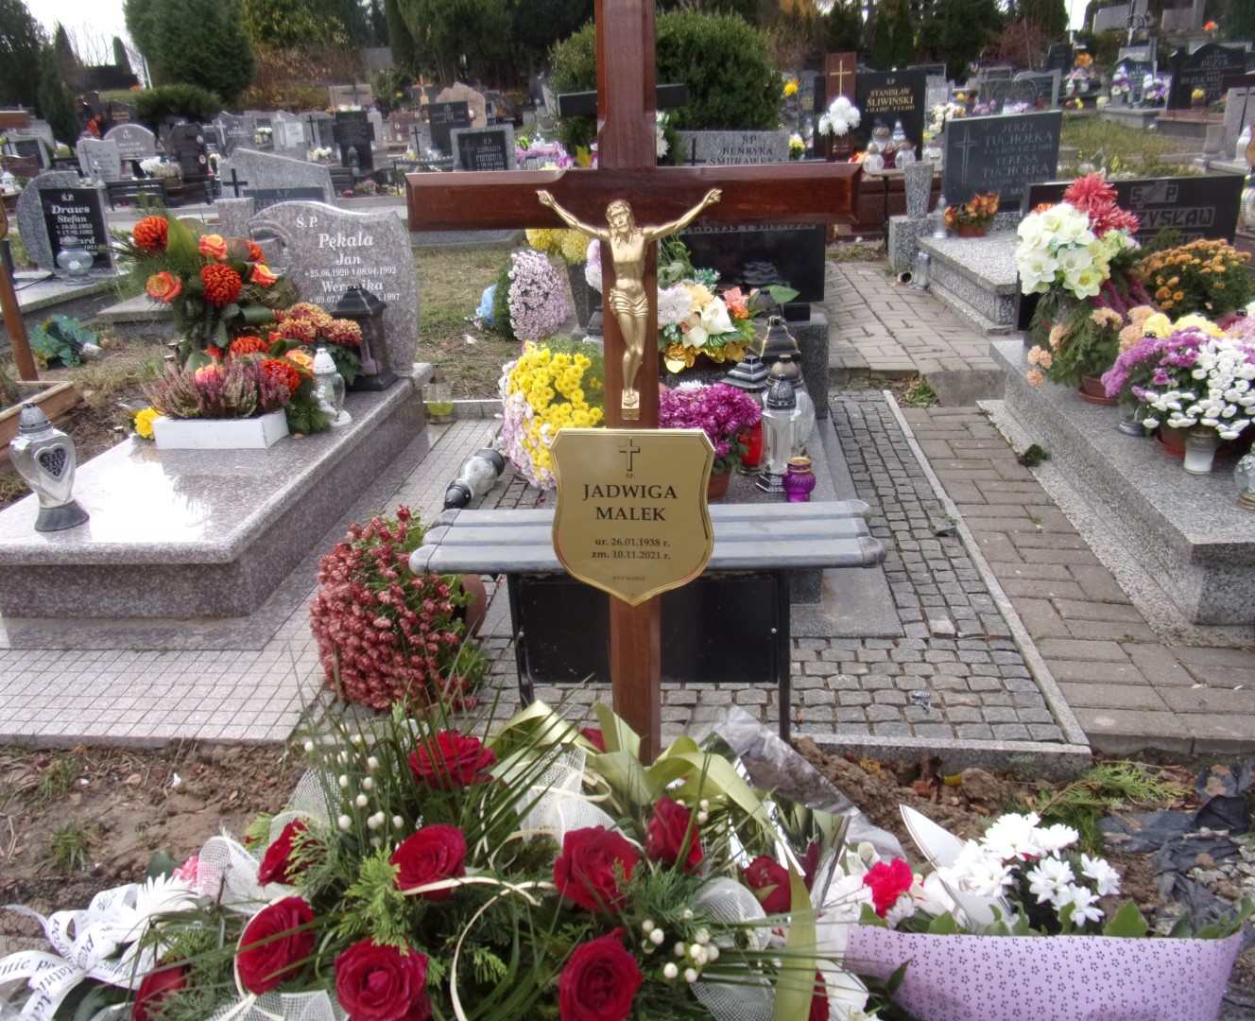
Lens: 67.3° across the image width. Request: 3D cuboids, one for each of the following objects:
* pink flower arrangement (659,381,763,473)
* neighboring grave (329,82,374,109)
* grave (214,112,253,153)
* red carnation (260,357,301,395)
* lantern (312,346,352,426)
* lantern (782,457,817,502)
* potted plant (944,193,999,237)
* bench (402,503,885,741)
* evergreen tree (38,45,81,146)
[{"bbox_3d":[0.210,-0.216,2.680,0.340,0.270,0.330,-1,21,6],"label":"pink flower arrangement"},{"bbox_3d":[-5.837,-8.710,20.000,0.930,0.650,0.130,-1,21,6],"label":"neighboring grave"},{"bbox_3d":[-6.643,-6.382,16.000,0.640,0.720,0.110,-1,21,6],"label":"grave"},{"bbox_3d":[-1.278,-0.494,3.480,0.140,0.125,0.120,0,20,6],"label":"red carnation"},{"bbox_3d":[-1.048,-0.441,3.346,0.115,0.280,0.115,0,23,5],"label":"lantern"},{"bbox_3d":[0.482,-0.087,2.650,0.093,0.125,0.093,0,20,6],"label":"lantern"},{"bbox_3d":[2.096,-1.800,5.750,0.330,0.260,0.240,0,23,5],"label":"potted plant"},{"bbox_3d":[0.057,0.258,2.098,0.945,0.460,0.300,-1,21,3],"label":"bench"},{"bbox_3d":[-10.286,-7.437,17.079,0.700,1.850,0.700,0,23,5],"label":"evergreen tree"}]

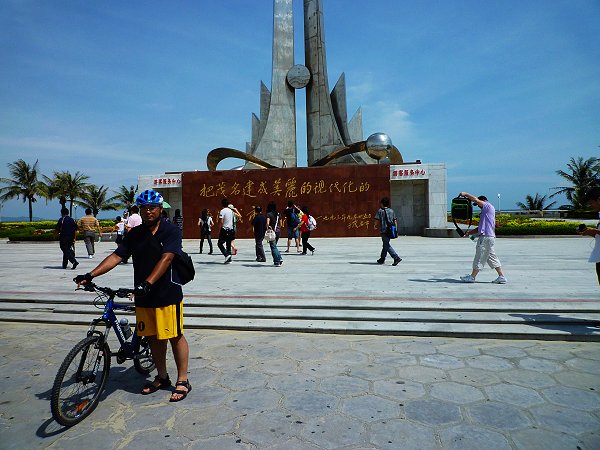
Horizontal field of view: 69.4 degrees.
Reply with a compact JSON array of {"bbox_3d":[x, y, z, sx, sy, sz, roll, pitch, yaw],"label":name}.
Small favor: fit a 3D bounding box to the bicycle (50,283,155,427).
[{"bbox_3d":[-1.541,0.963,3.661,0.600,1.000,1.700,9,3,11],"label":"bicycle"}]

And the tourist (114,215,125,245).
[{"bbox_3d":[-6.998,0.359,16.800,0.420,1.380,0.360,-1,2,-9],"label":"tourist"}]

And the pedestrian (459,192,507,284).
[{"bbox_3d":[3.411,0.230,8.121,0.880,1.740,0.520,-1,2,7],"label":"pedestrian"}]

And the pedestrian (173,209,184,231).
[{"bbox_3d":[-5.012,0.177,17.800,0.450,1.630,0.340,-1,2,6],"label":"pedestrian"}]

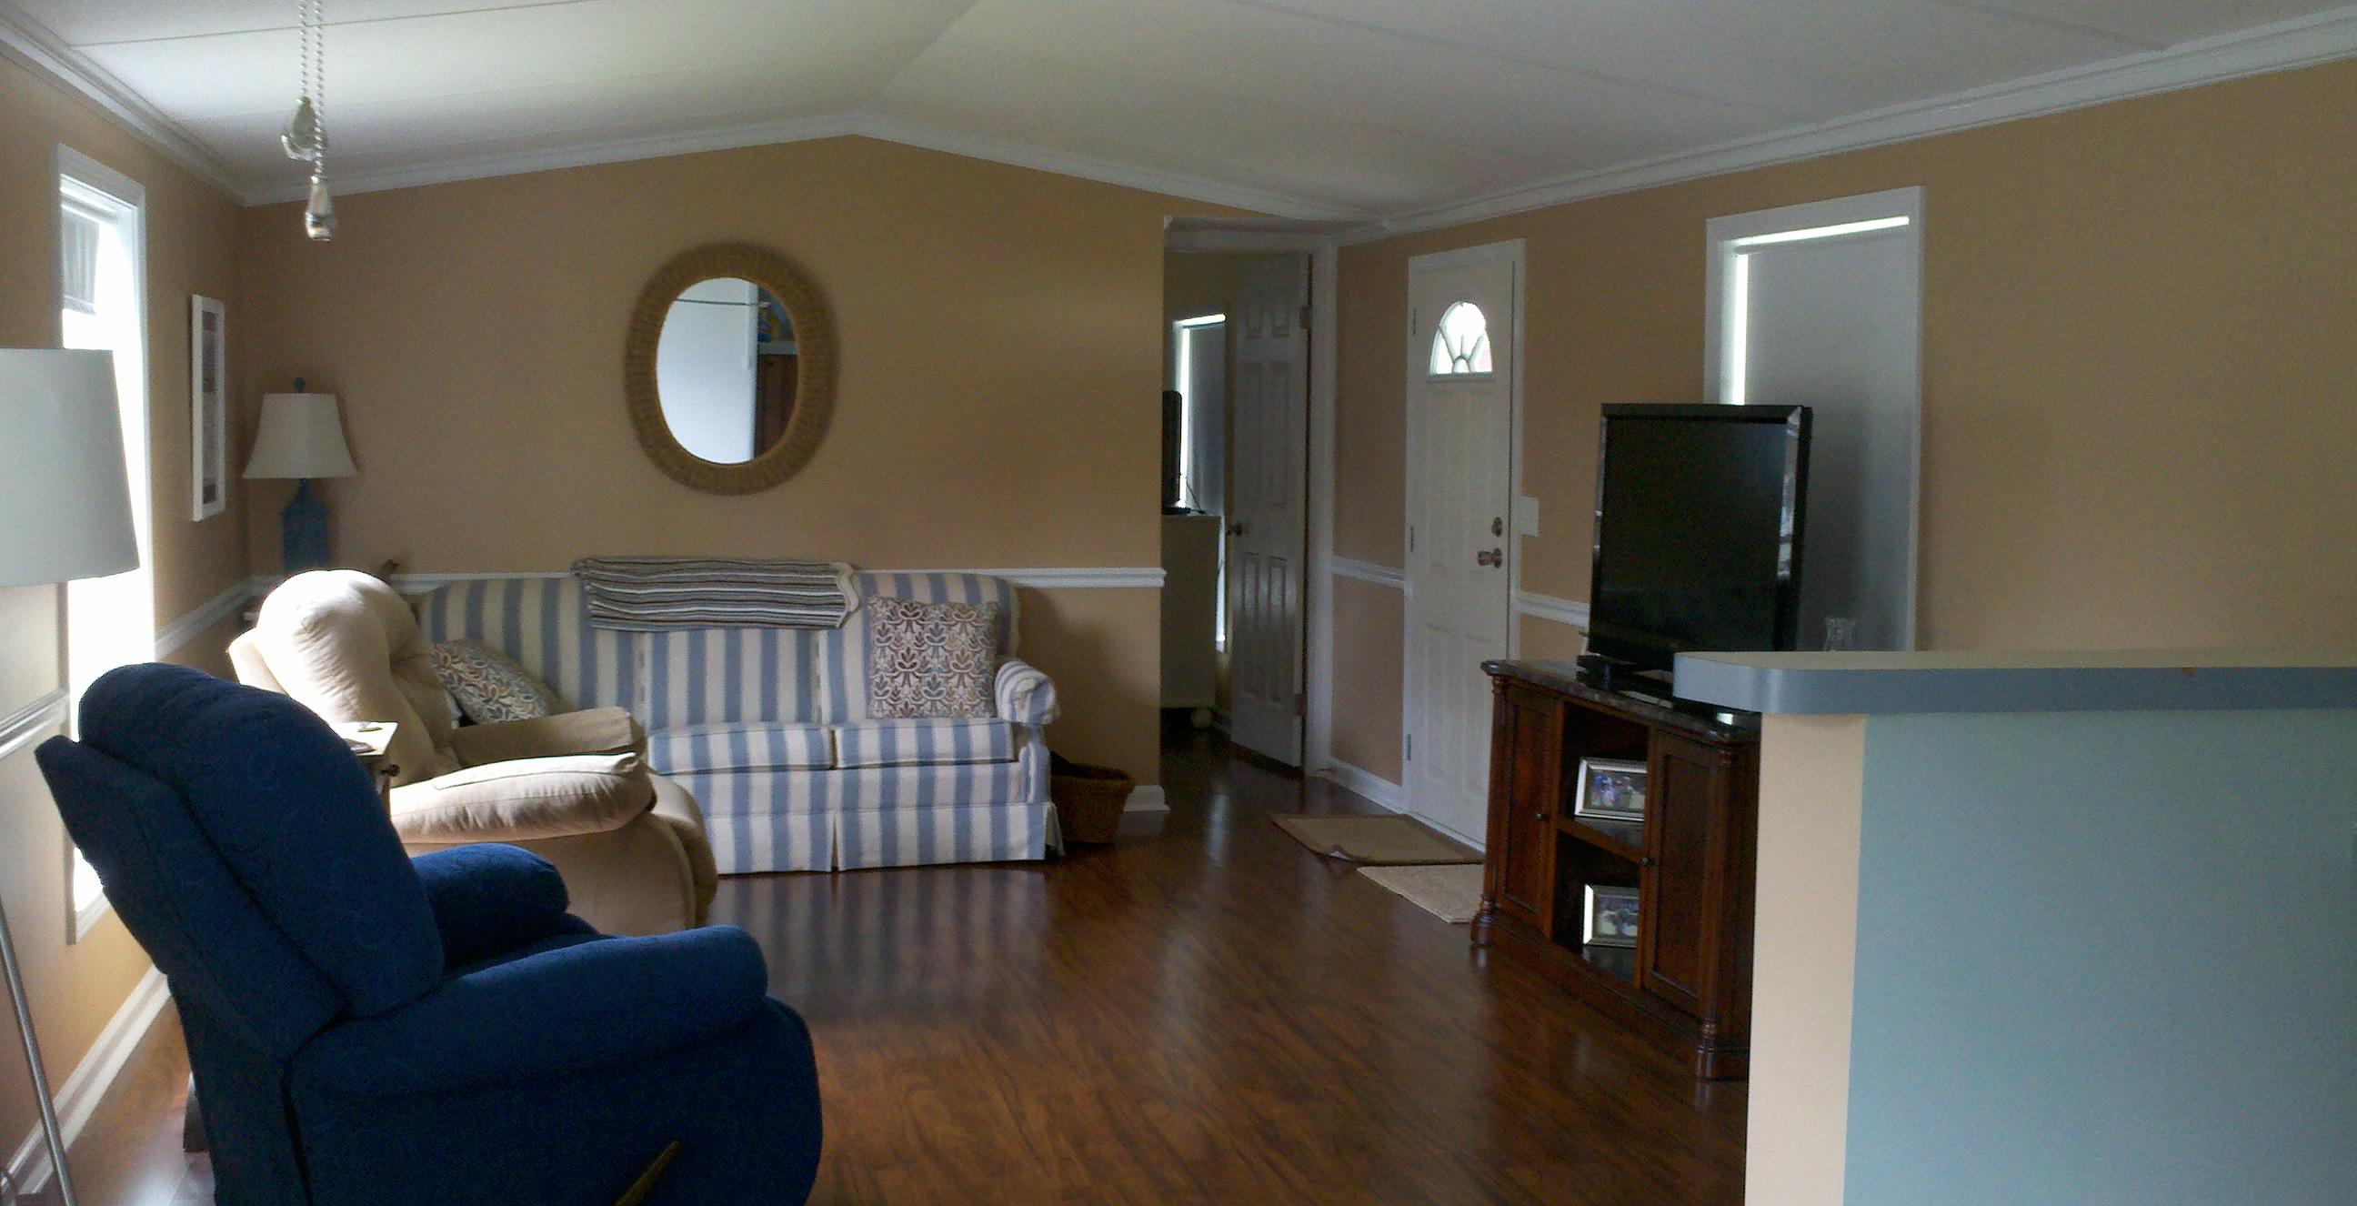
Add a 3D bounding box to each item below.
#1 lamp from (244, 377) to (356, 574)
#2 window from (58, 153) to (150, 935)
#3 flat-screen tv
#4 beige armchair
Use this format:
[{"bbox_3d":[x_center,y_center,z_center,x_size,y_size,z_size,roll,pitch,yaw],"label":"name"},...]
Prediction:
[{"bbox_3d":[-2.718,-0.312,5.827,0.320,0.769,0.320,-2,6,-18],"label":"lamp"},{"bbox_3d":[-2.502,-0.180,4.383,0.075,1.664,0.897,-2,6,-18],"label":"window"},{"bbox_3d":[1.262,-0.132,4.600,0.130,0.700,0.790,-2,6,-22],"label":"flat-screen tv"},{"bbox_3d":[-1.865,0.438,5.095,1.125,1.082,0.973,-1,6,-15],"label":"beige armchair"}]

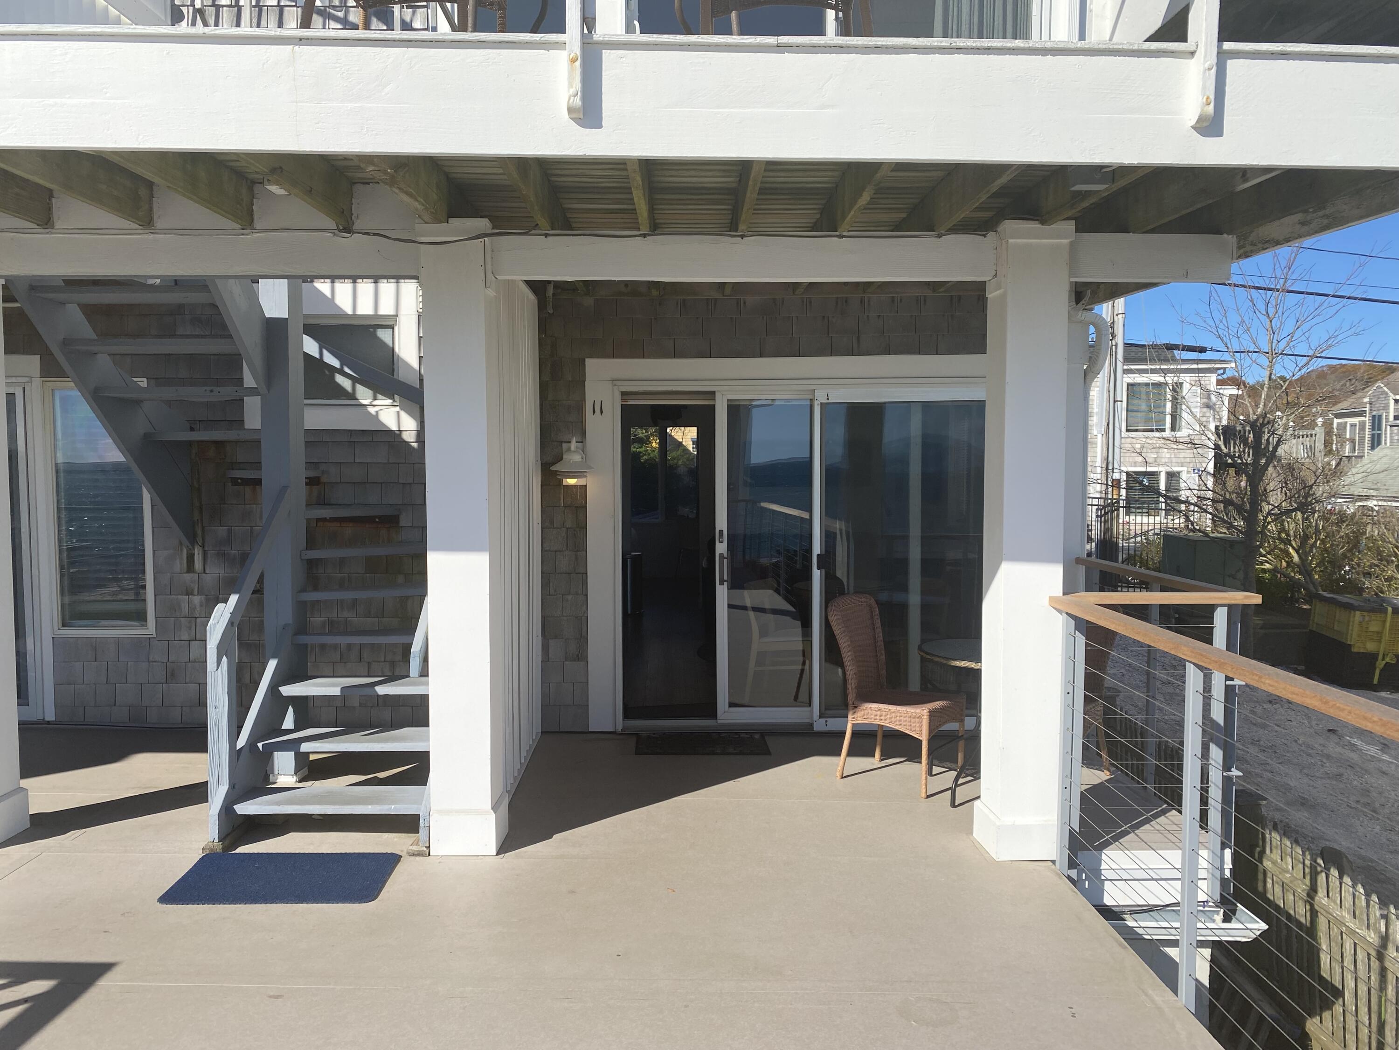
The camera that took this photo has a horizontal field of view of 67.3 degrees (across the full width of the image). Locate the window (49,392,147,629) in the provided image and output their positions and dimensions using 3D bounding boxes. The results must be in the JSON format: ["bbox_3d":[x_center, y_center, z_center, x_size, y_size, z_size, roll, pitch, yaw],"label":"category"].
[{"bbox_3d":[-3.454,-0.095,6.065,0.555,1.434,0.081,0,3,-1],"label":"window"}]

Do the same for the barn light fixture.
[{"bbox_3d":[-0.729,-0.362,5.993,0.242,0.268,0.273,0,3,-1],"label":"barn light fixture"}]

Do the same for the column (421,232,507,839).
[{"bbox_3d":[-0.961,0.075,4.302,0.273,2.505,0.273,0,3,-1],"label":"column"}]

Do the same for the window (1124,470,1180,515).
[{"bbox_3d":[12.533,-0.905,29.000,1.570,1.240,0.150,0,3,-1],"label":"window"}]

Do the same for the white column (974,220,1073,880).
[{"bbox_3d":[1.323,0.076,4.301,0.273,2.515,0.273,0,3,-1],"label":"white column"}]

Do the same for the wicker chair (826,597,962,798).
[{"bbox_3d":[0.996,0.813,5.284,0.576,0.923,0.475,3,4,39],"label":"wicker chair"}]

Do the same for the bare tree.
[{"bbox_3d":[8.429,-1.090,16.000,3.500,6.200,3.500,0,3,-1],"label":"bare tree"}]

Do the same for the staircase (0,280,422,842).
[{"bbox_3d":[-2.011,-0.011,5.132,1.798,2.586,1.919,0,3,-1],"label":"staircase"}]

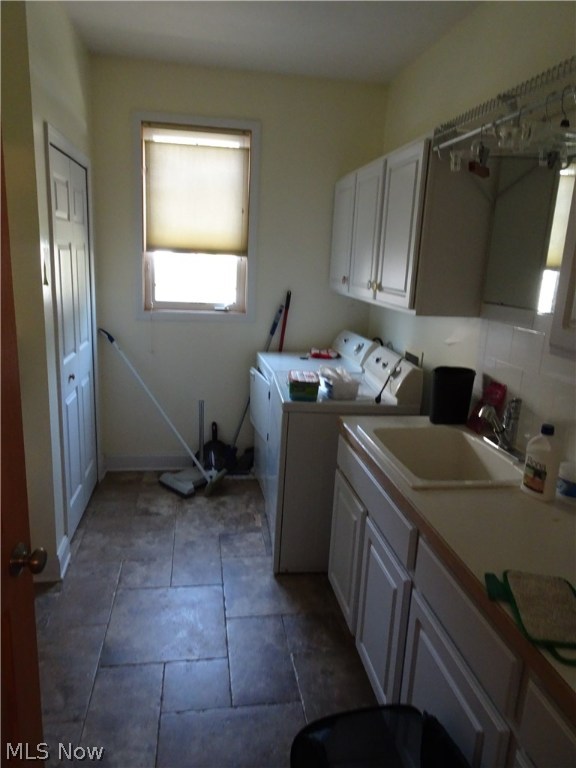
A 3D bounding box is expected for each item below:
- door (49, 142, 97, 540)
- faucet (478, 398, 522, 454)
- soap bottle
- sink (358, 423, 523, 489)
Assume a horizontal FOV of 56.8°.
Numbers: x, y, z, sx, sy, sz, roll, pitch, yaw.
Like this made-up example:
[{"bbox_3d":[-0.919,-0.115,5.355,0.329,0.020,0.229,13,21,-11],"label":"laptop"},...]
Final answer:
[{"bbox_3d":[-1.220,-0.213,3.052,0.045,2.030,0.890,1,14,-10],"label":"door"},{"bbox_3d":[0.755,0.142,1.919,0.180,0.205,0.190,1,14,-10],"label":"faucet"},{"bbox_3d":[0.742,0.221,1.551,0.063,0.222,0.093,-3,15,-23],"label":"soap bottle"},{"bbox_3d":[0.589,0.323,1.962,0.560,0.200,0.650,1,14,-10],"label":"sink"}]

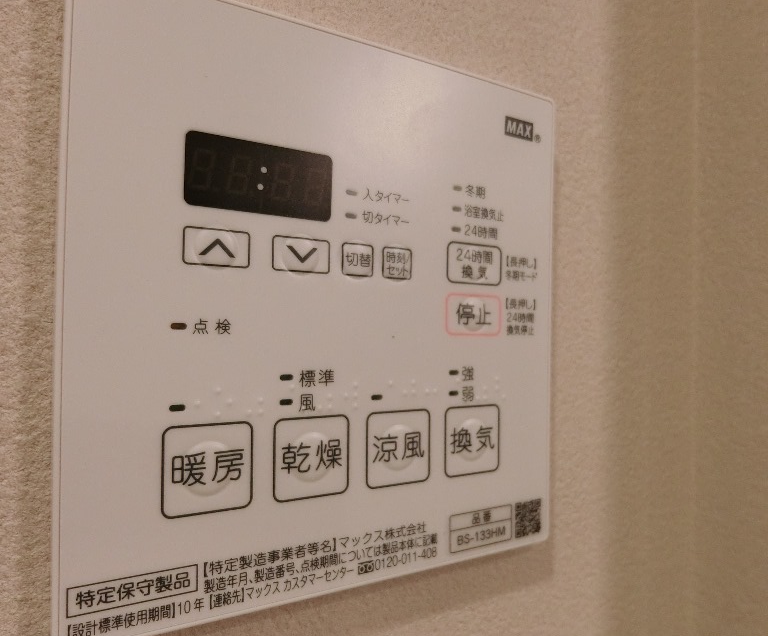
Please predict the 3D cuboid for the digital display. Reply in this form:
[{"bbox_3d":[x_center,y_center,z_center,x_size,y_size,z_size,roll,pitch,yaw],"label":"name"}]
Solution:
[{"bbox_3d":[-0.025,-0.028,0.114,0.030,0.014,0.003,1,-1,-30],"label":"digital display"}]

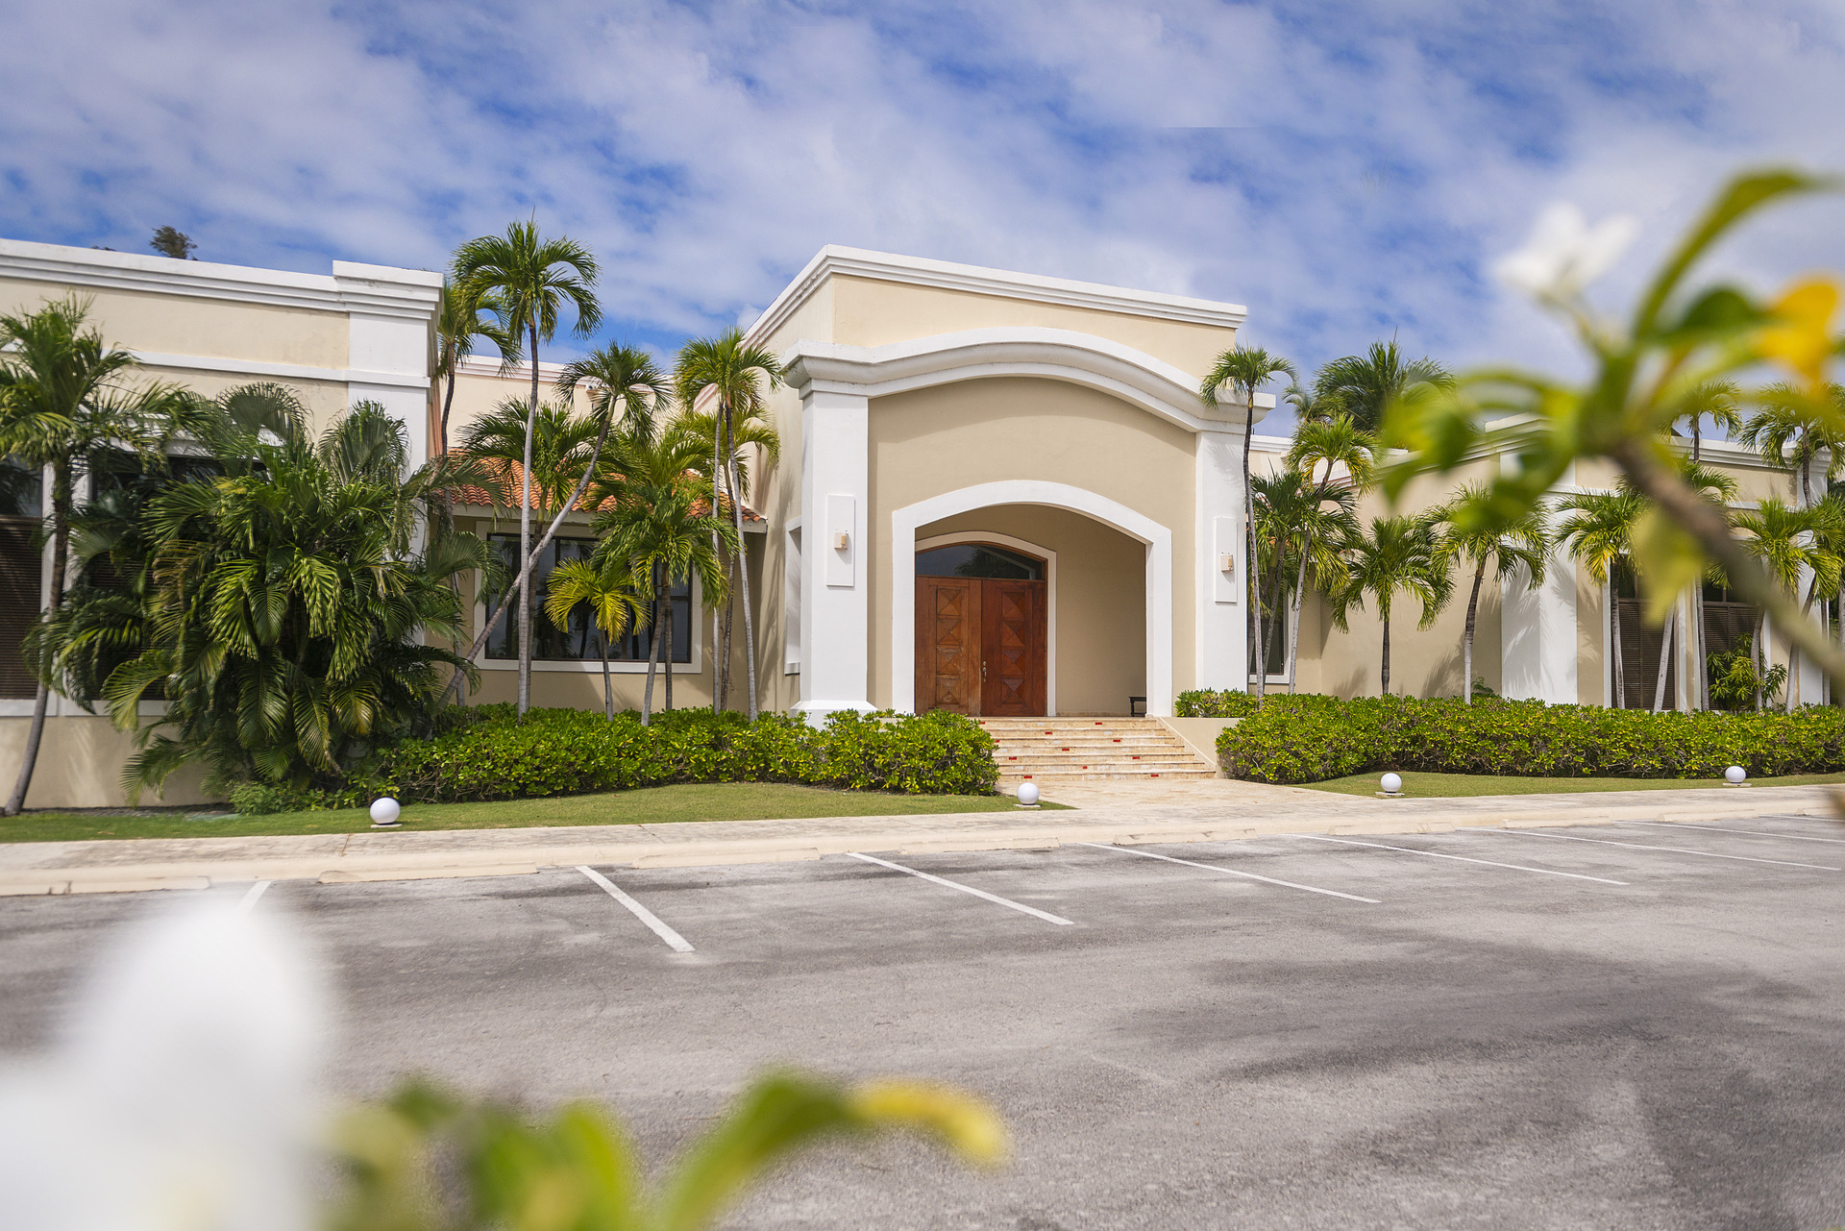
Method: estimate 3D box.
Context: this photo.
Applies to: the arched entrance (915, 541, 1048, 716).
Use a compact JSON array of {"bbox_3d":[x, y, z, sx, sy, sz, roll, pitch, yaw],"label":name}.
[{"bbox_3d":[1.296,0.277,26.277,3.172,3.750,0.300,2,-5,-23],"label":"arched entrance"}]

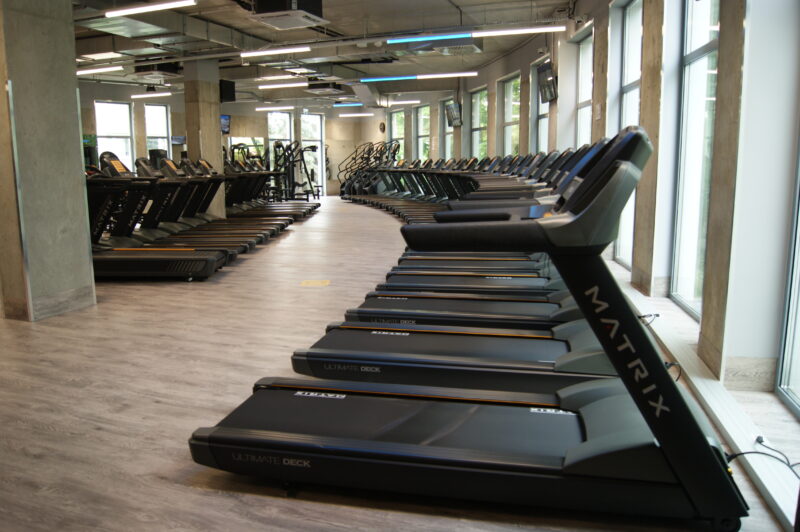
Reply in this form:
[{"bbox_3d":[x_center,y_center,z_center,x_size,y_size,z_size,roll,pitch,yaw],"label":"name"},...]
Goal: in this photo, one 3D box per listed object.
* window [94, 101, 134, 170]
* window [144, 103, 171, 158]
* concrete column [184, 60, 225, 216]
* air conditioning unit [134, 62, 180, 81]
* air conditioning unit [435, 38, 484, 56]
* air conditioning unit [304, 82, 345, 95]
[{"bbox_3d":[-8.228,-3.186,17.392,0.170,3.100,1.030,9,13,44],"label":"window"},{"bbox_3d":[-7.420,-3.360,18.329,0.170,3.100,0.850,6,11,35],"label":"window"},{"bbox_3d":[-4.724,-3.012,14.542,0.420,4.100,0.790,4,10,25],"label":"concrete column"},{"bbox_3d":[-5.874,-4.777,14.696,0.950,0.310,0.950,4,10,24],"label":"air conditioning unit"},{"bbox_3d":[1.188,-4.503,12.175,0.860,0.310,0.860,3,10,22],"label":"air conditioning unit"},{"bbox_3d":[-2.279,-5.438,18.200,0.950,0.310,0.950,4,10,24],"label":"air conditioning unit"}]

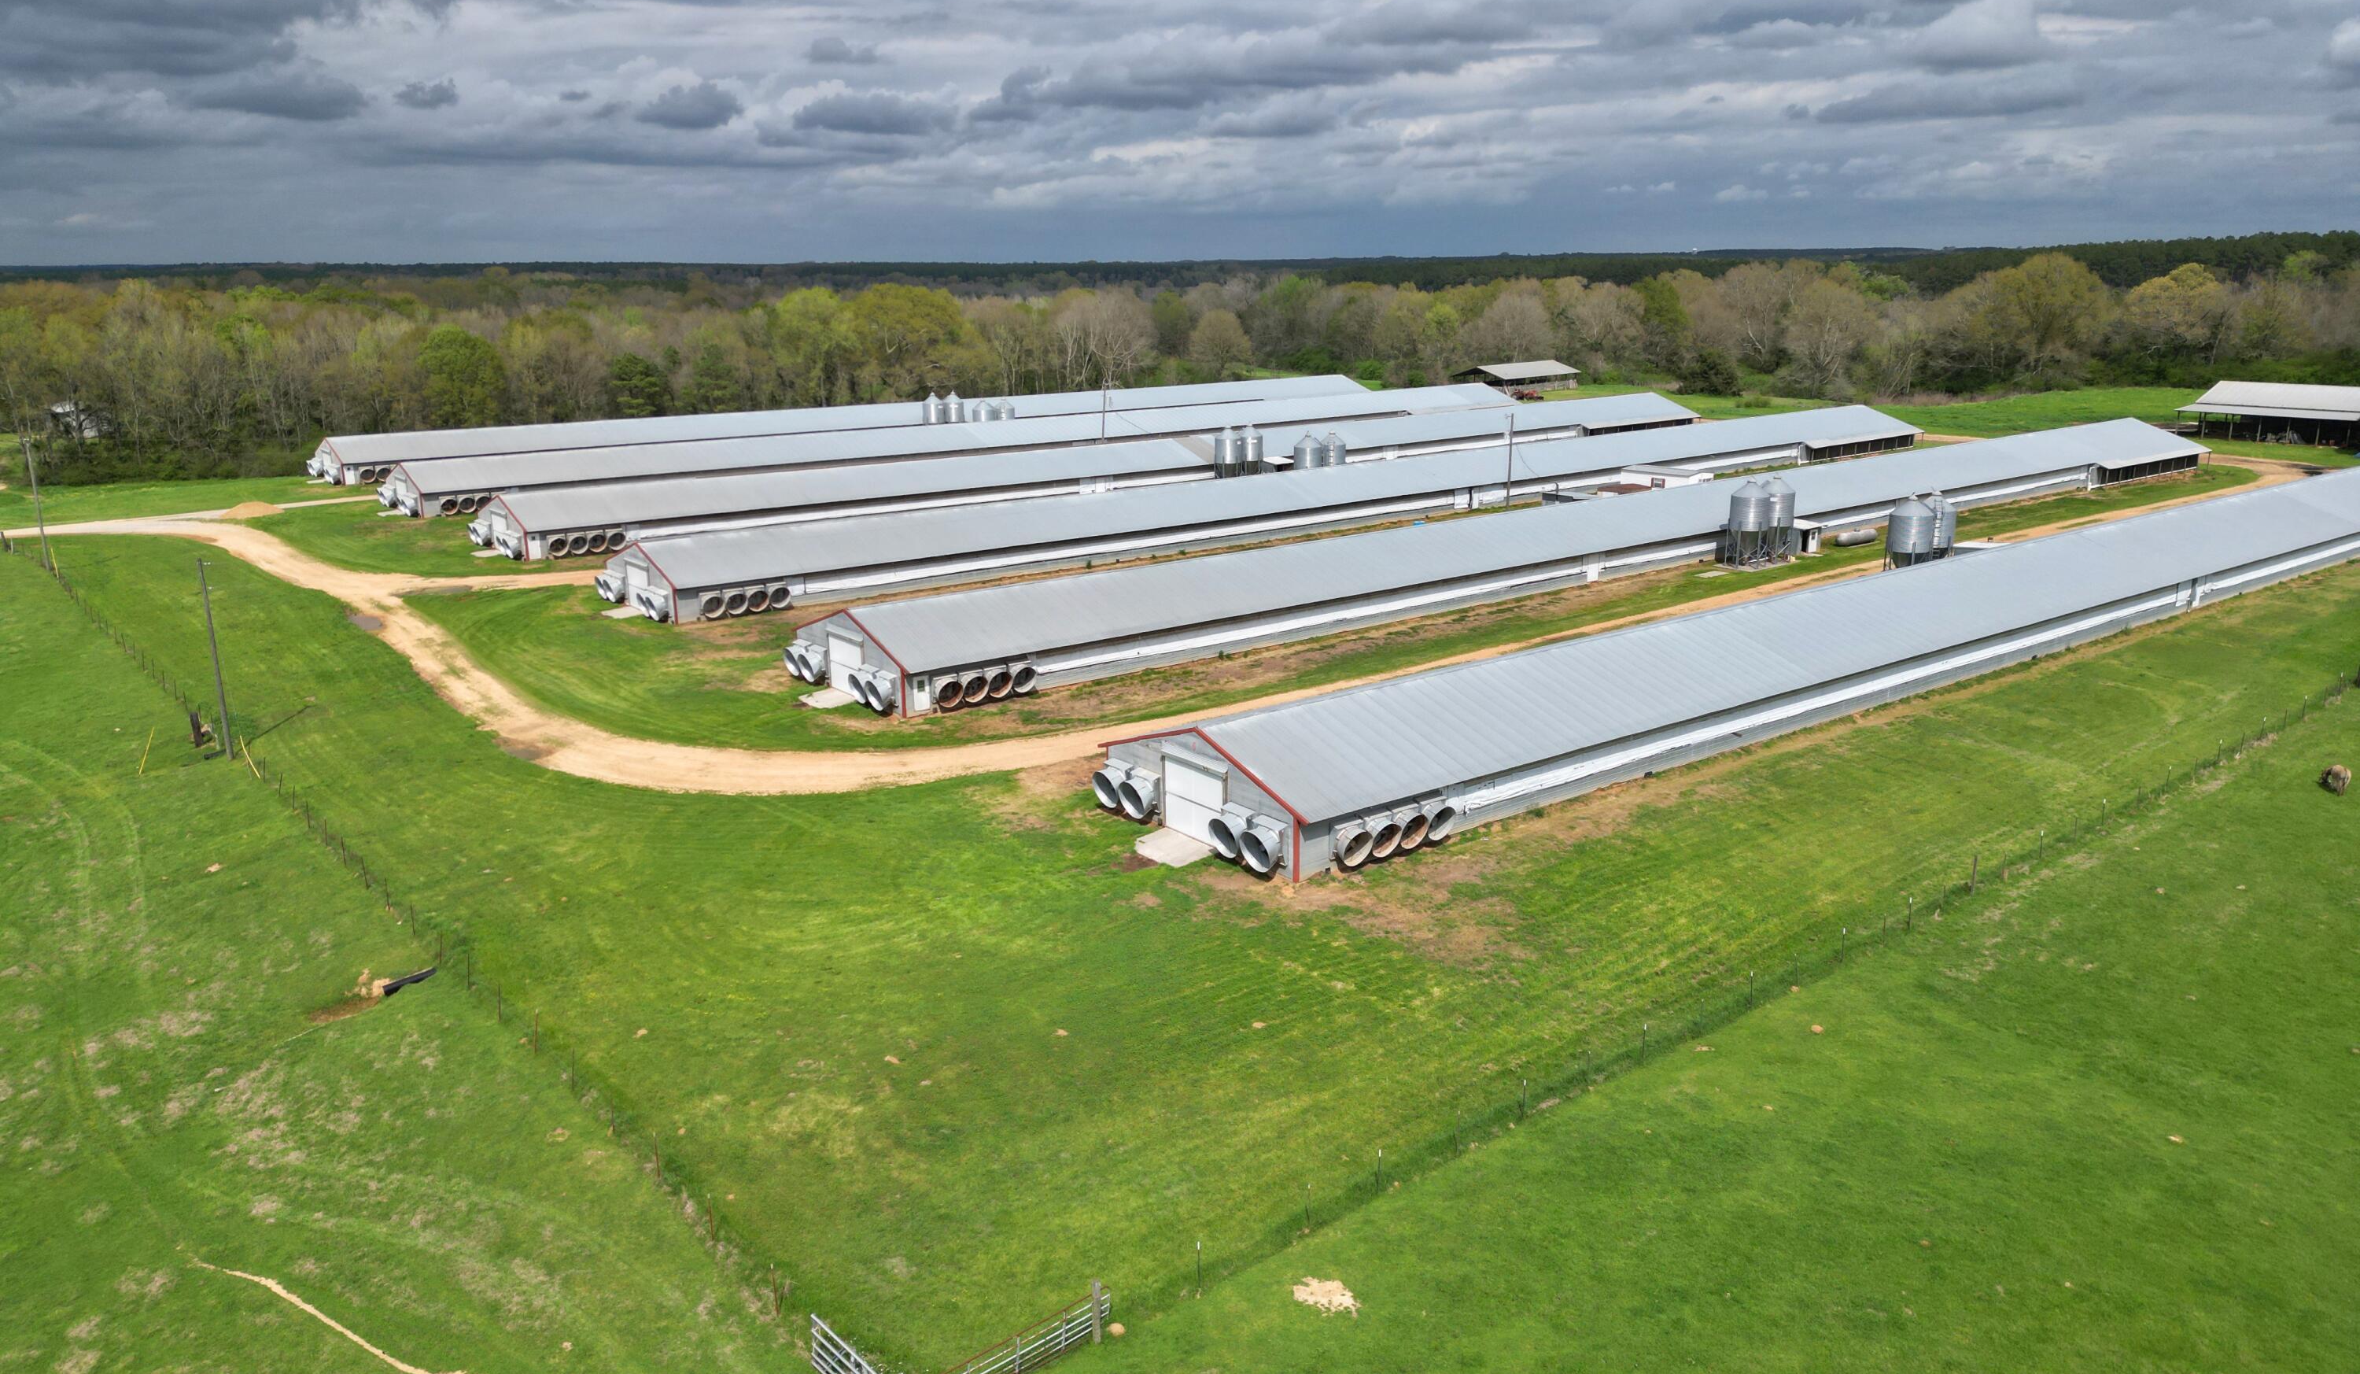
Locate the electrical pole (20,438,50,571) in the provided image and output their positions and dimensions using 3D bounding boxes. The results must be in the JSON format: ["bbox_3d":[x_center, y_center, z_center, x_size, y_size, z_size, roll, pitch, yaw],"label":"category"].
[{"bbox_3d":[-87.266,-13.803,125.130,0.330,9.980,0.330,-1,14,0],"label":"electrical pole"}]

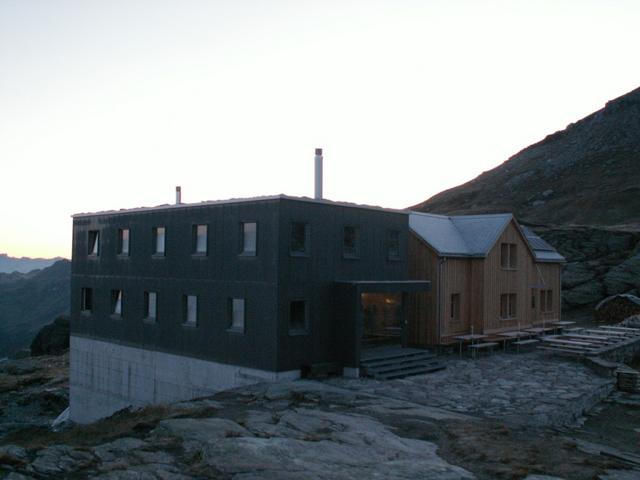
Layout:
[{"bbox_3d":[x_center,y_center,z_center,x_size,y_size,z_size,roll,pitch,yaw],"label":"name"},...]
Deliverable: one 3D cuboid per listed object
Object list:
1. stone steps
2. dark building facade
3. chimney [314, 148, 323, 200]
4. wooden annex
[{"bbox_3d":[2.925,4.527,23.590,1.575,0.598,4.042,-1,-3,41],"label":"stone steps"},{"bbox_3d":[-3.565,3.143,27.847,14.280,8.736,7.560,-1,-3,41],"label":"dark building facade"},{"bbox_3d":[-0.029,-2.350,24.139,0.231,2.100,0.231,-1,-3,41],"label":"chimney"},{"bbox_3d":[7.367,1.612,31.783,5.723,5.523,12.737,-1,-3,41],"label":"wooden annex"}]

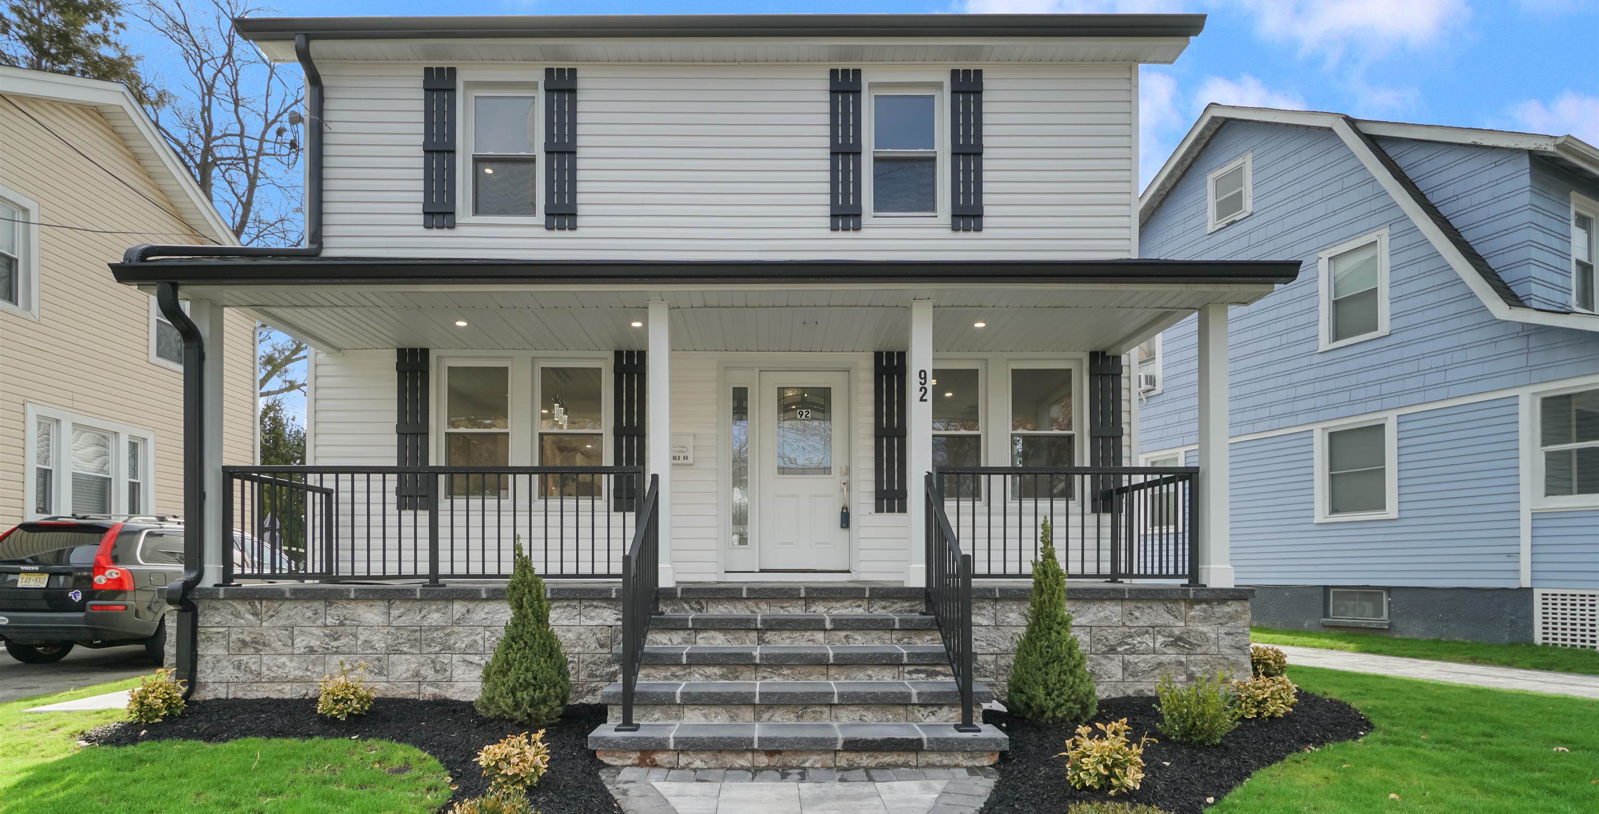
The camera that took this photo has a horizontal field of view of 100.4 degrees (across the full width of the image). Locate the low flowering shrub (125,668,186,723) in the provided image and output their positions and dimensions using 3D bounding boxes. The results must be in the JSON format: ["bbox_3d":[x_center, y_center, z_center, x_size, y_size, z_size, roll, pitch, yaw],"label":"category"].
[{"bbox_3d":[-4.520,2.020,4.700,0.420,0.370,0.400,0,-2,0],"label":"low flowering shrub"}]

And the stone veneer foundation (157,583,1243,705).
[{"bbox_3d":[-0.645,1.830,5.650,7.850,0.870,1.900,0,-6,0],"label":"stone veneer foundation"}]

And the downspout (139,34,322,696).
[{"bbox_3d":[-4.920,-0.650,5.800,0.600,5.800,1.500,0,-2,0],"label":"downspout"}]

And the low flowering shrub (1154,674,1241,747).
[{"bbox_3d":[2.550,1.930,4.280,0.530,0.460,0.500,0,-2,0],"label":"low flowering shrub"}]

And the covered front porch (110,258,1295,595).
[{"bbox_3d":[-0.740,0.100,5.780,8.800,2.850,1.750,0,-2,-1],"label":"covered front porch"}]

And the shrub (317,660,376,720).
[{"bbox_3d":[-3.010,1.875,4.420,0.390,0.390,0.380,0,-6,0],"label":"shrub"}]

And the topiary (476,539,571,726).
[{"bbox_3d":[-1.930,1.560,4.670,0.660,1.280,0.660,0,-2,0],"label":"topiary"}]

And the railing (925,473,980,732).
[{"bbox_3d":[1.010,1.240,4.560,0.100,1.550,1.050,0,-2,-3],"label":"railing"}]

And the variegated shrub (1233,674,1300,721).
[{"bbox_3d":[3.360,2.080,4.820,0.490,0.350,0.460,0,-2,0],"label":"variegated shrub"}]

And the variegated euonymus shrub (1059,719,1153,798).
[{"bbox_3d":[1.475,1.675,3.210,0.420,0.360,0.400,0,-6,0],"label":"variegated euonymus shrub"}]

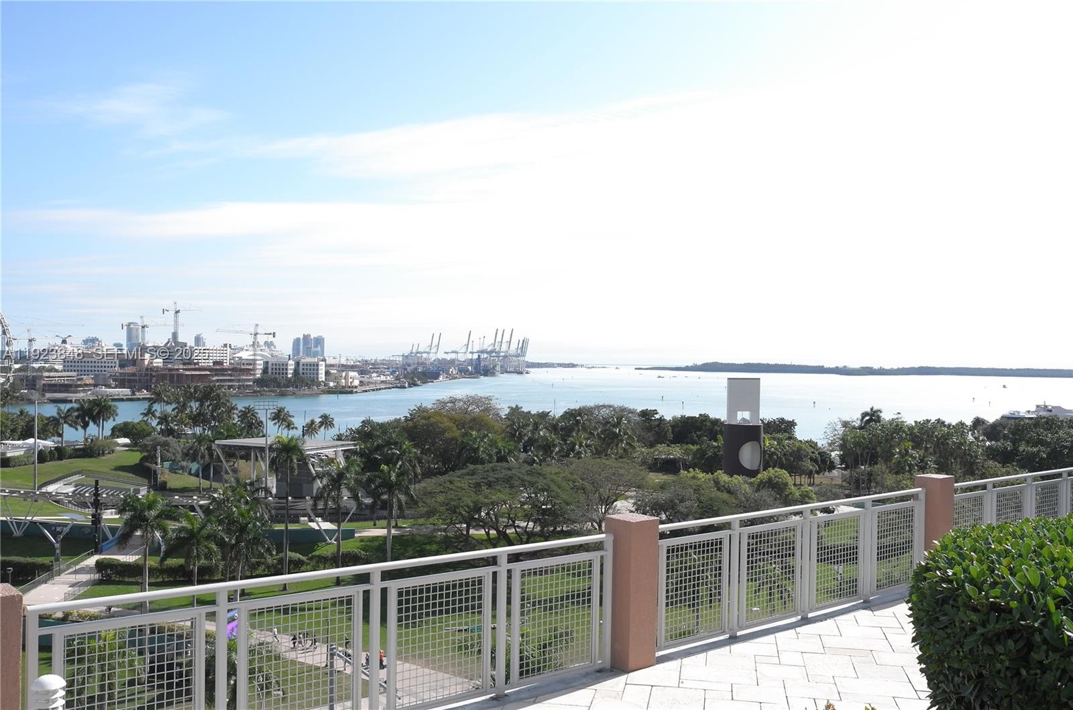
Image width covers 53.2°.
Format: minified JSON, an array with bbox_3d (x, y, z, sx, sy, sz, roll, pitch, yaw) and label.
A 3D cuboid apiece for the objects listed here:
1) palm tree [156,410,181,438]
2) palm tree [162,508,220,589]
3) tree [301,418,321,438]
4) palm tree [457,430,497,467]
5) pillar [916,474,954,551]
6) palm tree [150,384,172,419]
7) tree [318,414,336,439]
[{"bbox_3d":[-115.403,24.666,334.962,7.869,15.217,7.869,1,0,0],"label":"palm tree"},{"bbox_3d":[-35.257,24.089,108.958,5.974,16.756,5.974,1,0,0],"label":"palm tree"},{"bbox_3d":[-80.100,27.780,379.970,6.800,9.710,6.800,1,0,0],"label":"tree"},{"bbox_3d":[-13.019,24.737,229.957,8.644,17.404,8.644,1,0,0],"label":"palm tree"},{"bbox_3d":[4.550,1.990,12.270,0.310,1.180,0.310,1,0,-43],"label":"pillar"},{"bbox_3d":[-133.410,20.590,379.940,7.800,19.750,7.800,1,0,0],"label":"palm tree"},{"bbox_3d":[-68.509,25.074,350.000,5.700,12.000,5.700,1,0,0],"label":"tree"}]

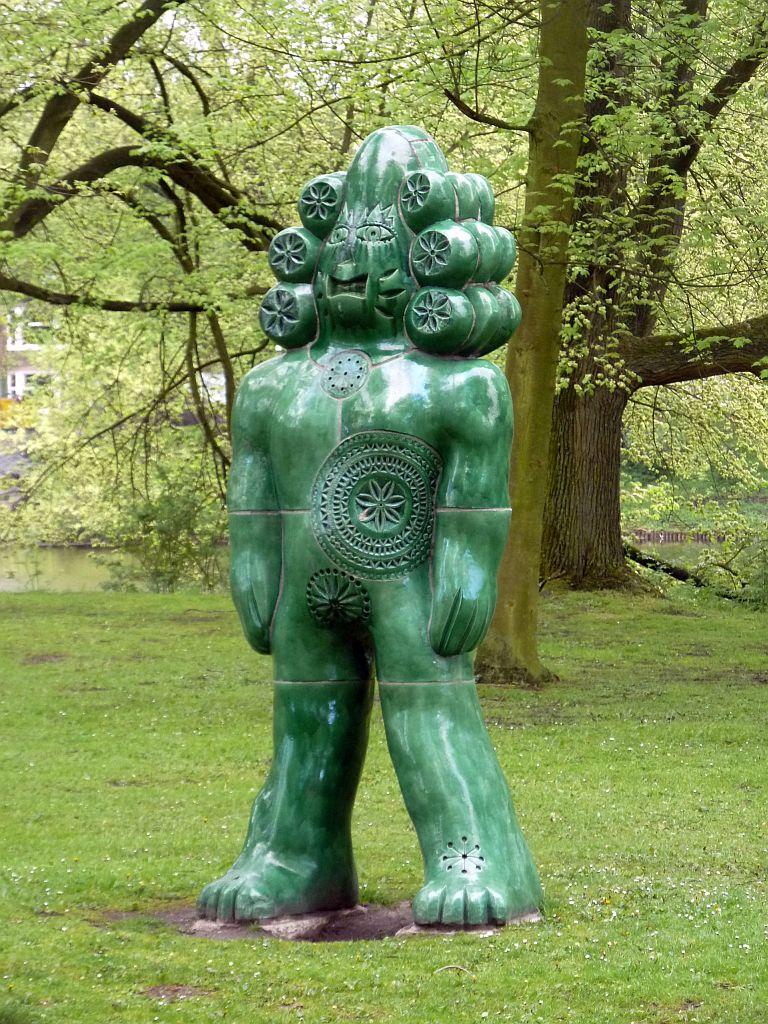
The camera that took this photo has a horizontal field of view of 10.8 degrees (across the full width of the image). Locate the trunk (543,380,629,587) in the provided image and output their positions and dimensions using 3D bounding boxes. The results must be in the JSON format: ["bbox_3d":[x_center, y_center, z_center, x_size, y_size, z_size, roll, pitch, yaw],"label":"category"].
[{"bbox_3d":[1.840,-0.266,37.600,0.830,1.950,0.820,0,1,0],"label":"trunk"}]

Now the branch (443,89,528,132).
[{"bbox_3d":[0.621,-2.450,24.700,0.530,0.270,0.220,0,1,0],"label":"branch"}]

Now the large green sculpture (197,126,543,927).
[{"bbox_3d":[-0.039,0.035,12.700,0.960,2.490,0.600,1,2,24],"label":"large green sculpture"}]

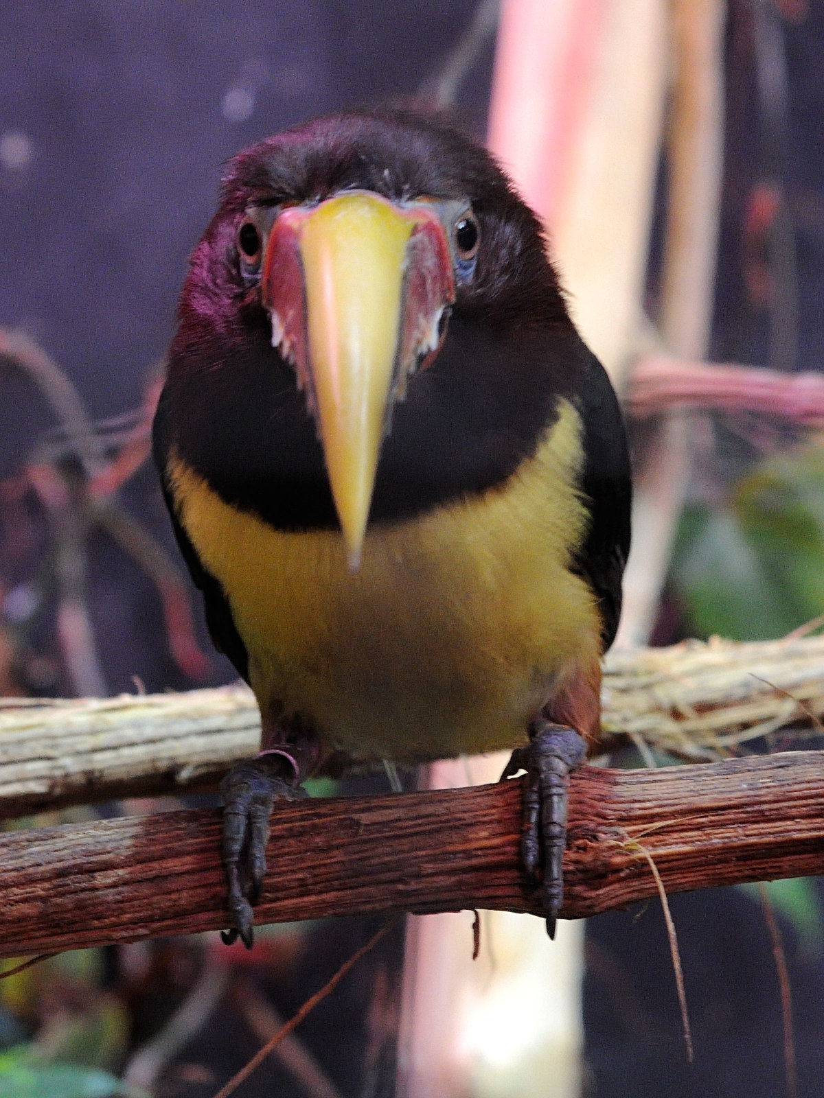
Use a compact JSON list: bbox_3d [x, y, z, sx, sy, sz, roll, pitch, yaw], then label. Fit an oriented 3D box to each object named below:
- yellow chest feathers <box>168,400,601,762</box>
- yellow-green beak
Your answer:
[{"bbox_3d":[-0.005,0.006,0.487,0.078,0.066,0.048,0,0,6],"label":"yellow chest feathers"},{"bbox_3d":[-0.009,-0.025,0.450,0.034,0.031,0.085,0,38,0],"label":"yellow-green beak"}]

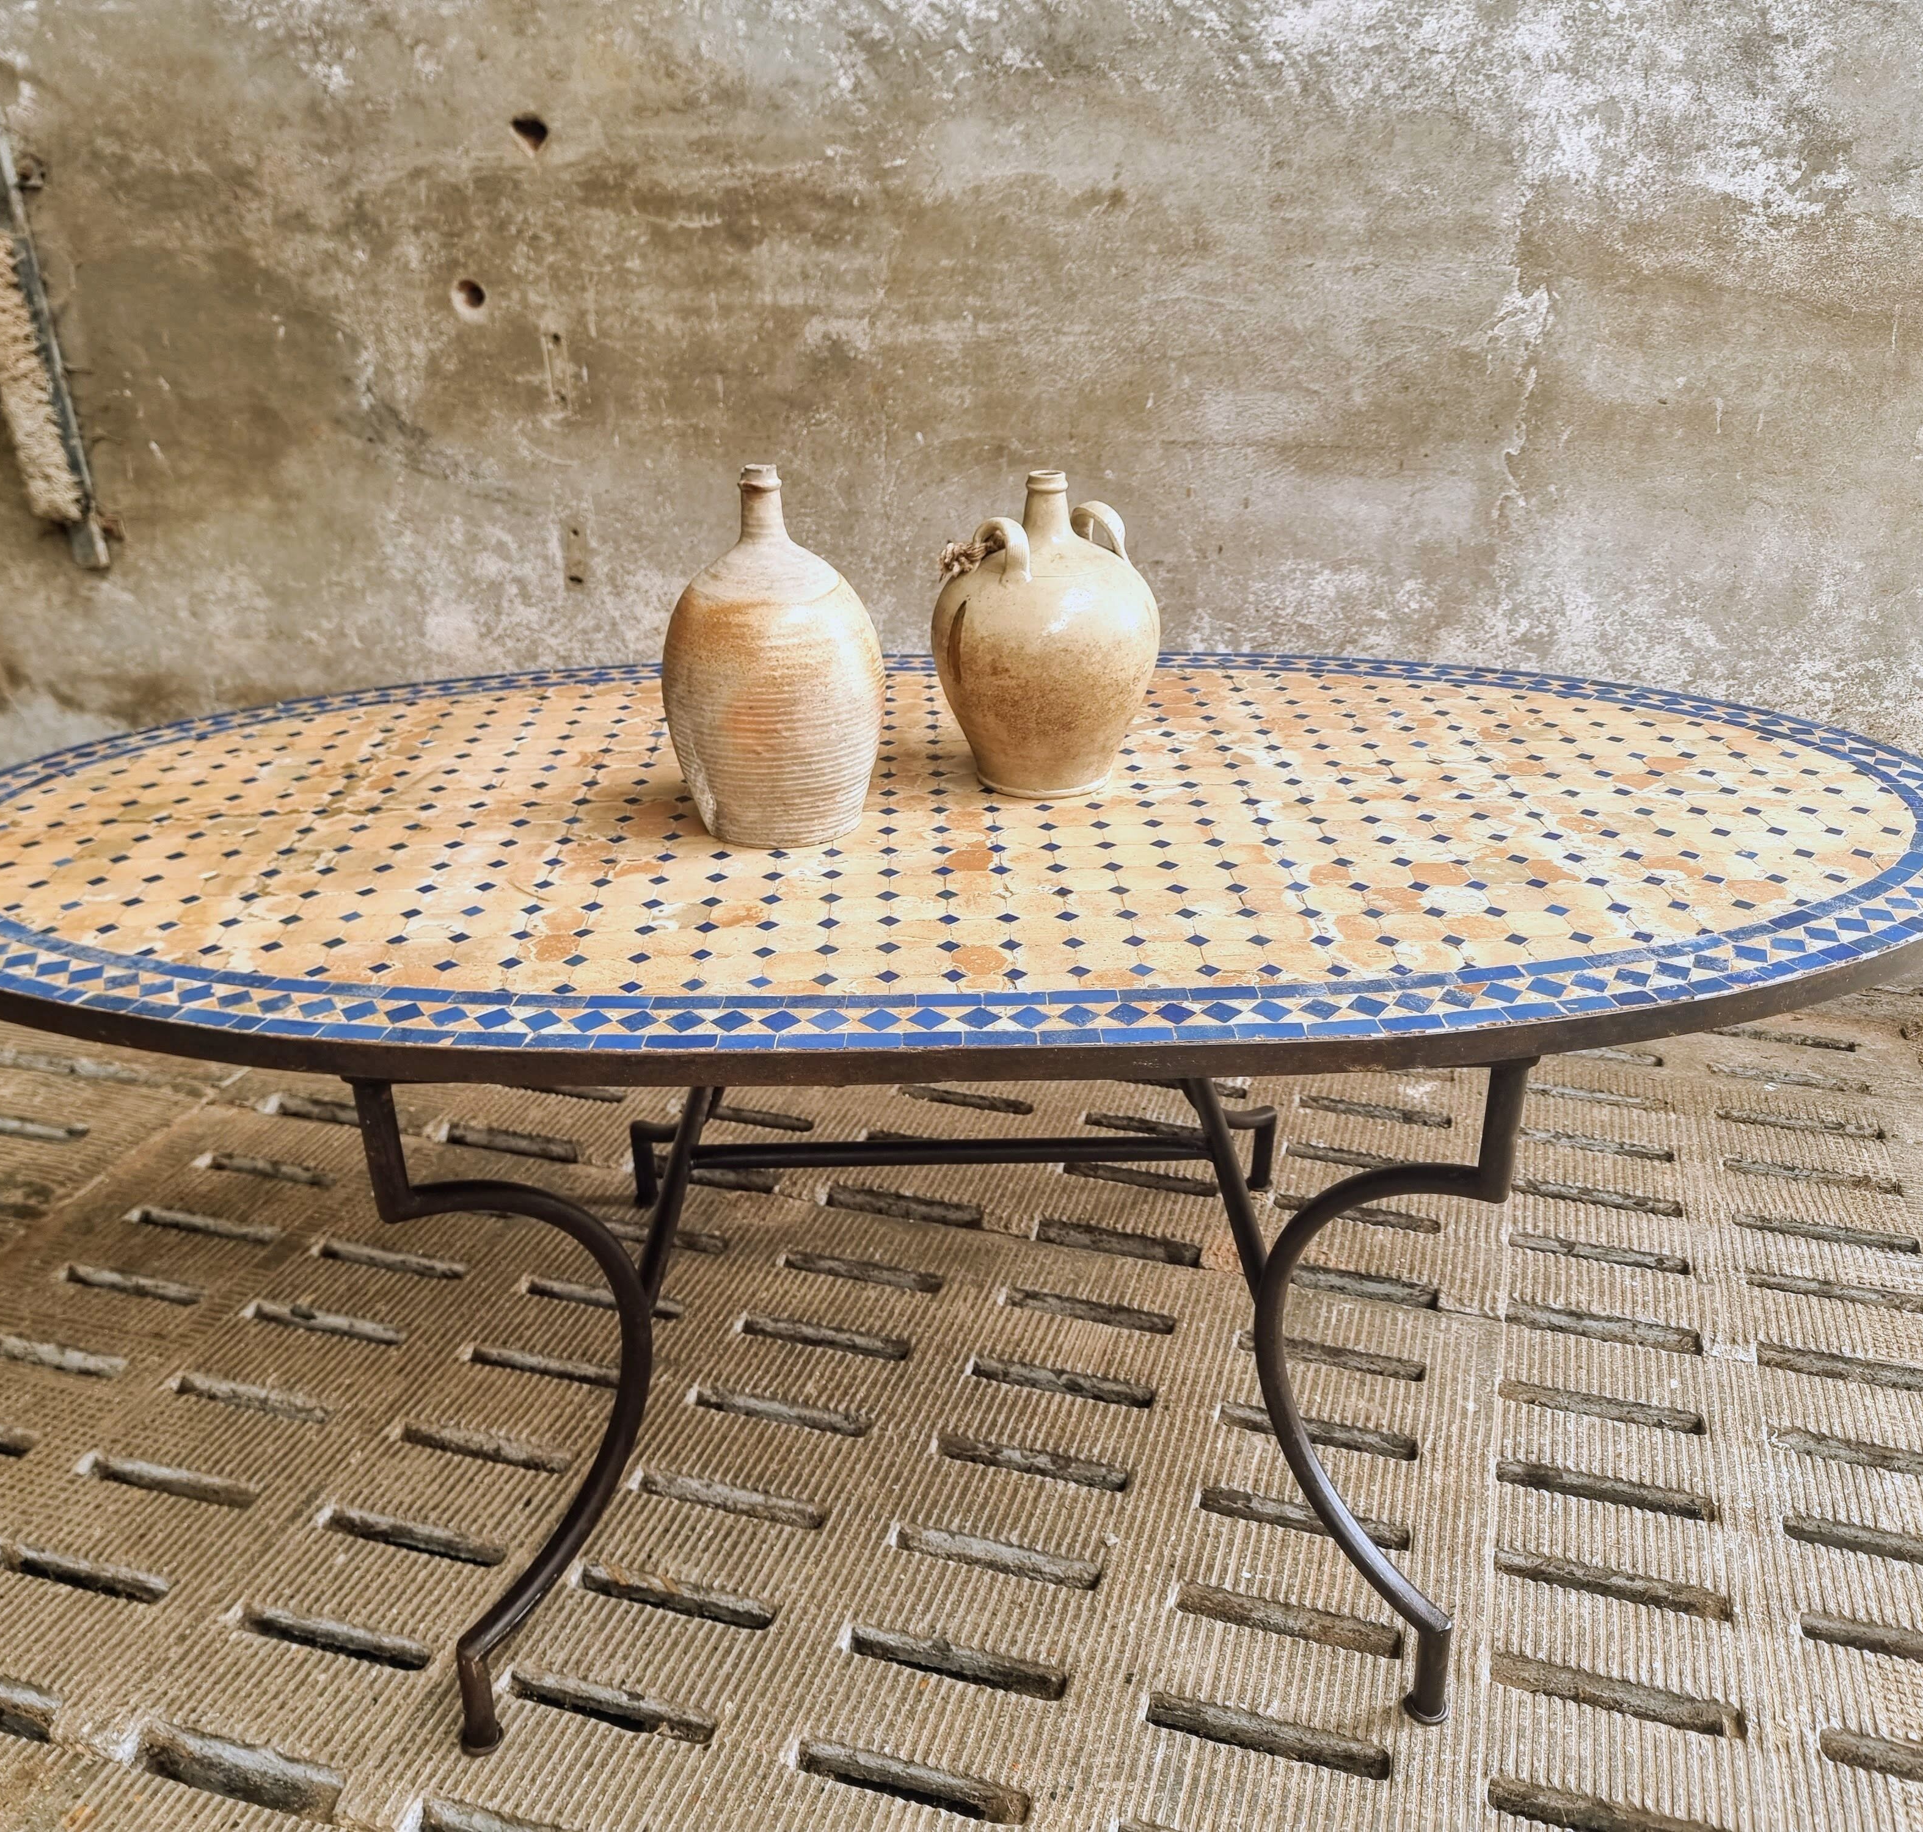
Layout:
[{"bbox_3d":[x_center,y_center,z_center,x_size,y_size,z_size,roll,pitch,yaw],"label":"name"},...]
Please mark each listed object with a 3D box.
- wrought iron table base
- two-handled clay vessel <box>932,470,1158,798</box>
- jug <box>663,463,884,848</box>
[{"bbox_3d":[-0.014,0.238,1.788,0.900,0.719,0.894,-1,25,0],"label":"wrought iron table base"},{"bbox_3d":[0.081,-0.272,1.611,0.216,0.292,0.216,-1,25,0],"label":"two-handled clay vessel"},{"bbox_3d":[-0.167,-0.238,1.516,0.200,0.320,0.200,-1,25,0],"label":"jug"}]

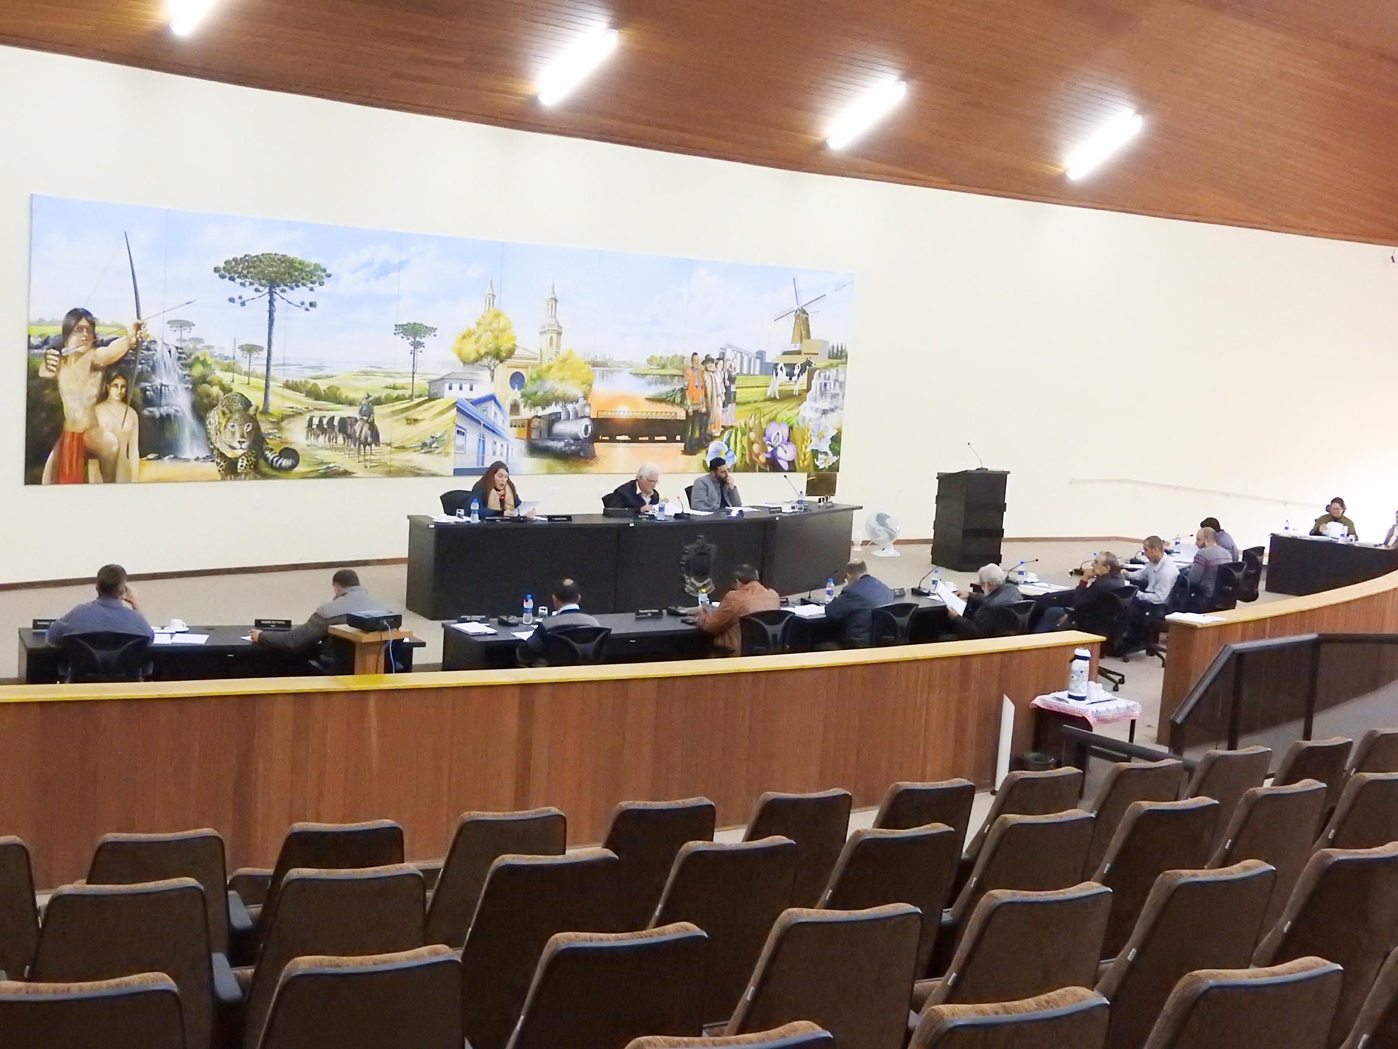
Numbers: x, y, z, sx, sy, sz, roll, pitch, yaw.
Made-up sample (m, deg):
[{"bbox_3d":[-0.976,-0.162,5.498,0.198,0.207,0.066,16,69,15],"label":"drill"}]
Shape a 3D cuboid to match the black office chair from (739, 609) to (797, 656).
[{"bbox_3d":[0.321,1.038,13.705,0.600,0.900,0.600,-1,7,-36],"label":"black office chair"}]

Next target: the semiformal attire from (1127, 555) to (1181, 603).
[{"bbox_3d":[4.380,0.534,17.500,0.480,0.500,0.500,5,6,10],"label":"semiformal attire"}]

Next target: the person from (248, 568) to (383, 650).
[{"bbox_3d":[-2.388,0.909,11.637,0.650,1.260,0.850,-1,8,-38],"label":"person"}]

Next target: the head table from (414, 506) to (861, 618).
[{"bbox_3d":[-0.328,0.318,18.676,1.242,0.860,6.207,9,8,43],"label":"head table"}]

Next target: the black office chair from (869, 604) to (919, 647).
[{"bbox_3d":[1.300,1.040,14.040,0.620,0.930,0.620,-1,8,-38],"label":"black office chair"}]

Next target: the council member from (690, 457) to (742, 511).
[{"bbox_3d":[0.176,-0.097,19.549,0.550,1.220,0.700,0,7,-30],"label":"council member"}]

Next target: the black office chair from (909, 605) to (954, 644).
[{"bbox_3d":[1.748,1.054,14.182,0.620,0.930,0.620,-1,8,-39],"label":"black office chair"}]

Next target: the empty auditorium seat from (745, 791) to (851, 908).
[{"bbox_3d":[0.234,1.403,6.935,0.560,0.930,0.620,0,7,-29],"label":"empty auditorium seat"}]

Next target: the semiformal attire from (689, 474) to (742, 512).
[{"bbox_3d":[0.186,-0.252,19.583,0.540,0.620,0.450,0,7,-30],"label":"semiformal attire"}]

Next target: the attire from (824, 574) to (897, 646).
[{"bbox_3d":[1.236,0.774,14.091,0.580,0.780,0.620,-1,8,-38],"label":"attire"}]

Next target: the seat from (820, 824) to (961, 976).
[{"bbox_3d":[0.472,1.357,5.882,0.560,0.930,0.620,0,7,-28],"label":"seat"}]

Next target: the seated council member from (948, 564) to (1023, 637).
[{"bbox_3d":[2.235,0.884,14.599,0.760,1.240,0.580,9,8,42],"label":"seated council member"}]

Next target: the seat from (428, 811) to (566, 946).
[{"bbox_3d":[-0.747,1.364,6.128,0.540,0.970,0.640,1,7,-25],"label":"seat"}]

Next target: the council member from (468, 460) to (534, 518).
[{"bbox_3d":[-2.089,-0.020,18.686,0.580,1.280,0.750,-1,8,-38],"label":"council member"}]

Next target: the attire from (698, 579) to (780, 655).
[{"bbox_3d":[0.283,0.692,12.140,0.550,0.660,0.550,0,7,-30],"label":"attire"}]

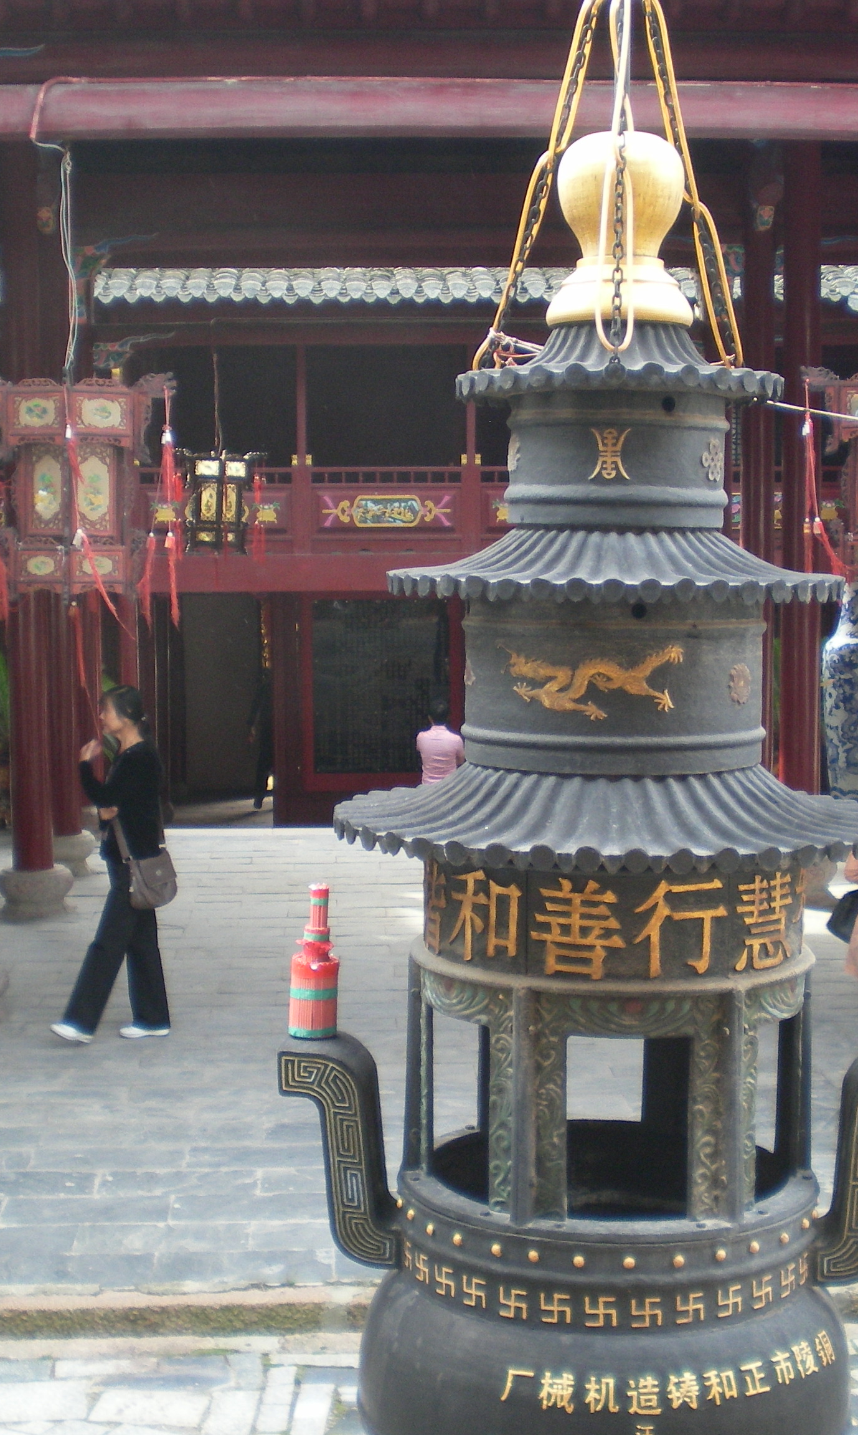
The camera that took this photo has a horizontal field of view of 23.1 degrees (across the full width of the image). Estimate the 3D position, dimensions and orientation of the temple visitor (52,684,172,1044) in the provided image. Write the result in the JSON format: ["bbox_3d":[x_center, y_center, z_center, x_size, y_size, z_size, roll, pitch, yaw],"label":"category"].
[{"bbox_3d":[-1.484,0.674,9.856,0.540,1.655,0.430,-1,5,-3],"label":"temple visitor"}]

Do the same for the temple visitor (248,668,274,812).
[{"bbox_3d":[-1.734,0.175,22.559,0.520,1.640,0.480,-1,5,-3],"label":"temple visitor"}]

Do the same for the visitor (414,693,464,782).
[{"bbox_3d":[0.090,0.610,16.940,0.440,1.580,0.300,-1,5,-3],"label":"visitor"}]

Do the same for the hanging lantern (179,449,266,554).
[{"bbox_3d":[-1.647,-1.722,16.652,0.690,0.830,0.700,-1,5,-3],"label":"hanging lantern"}]

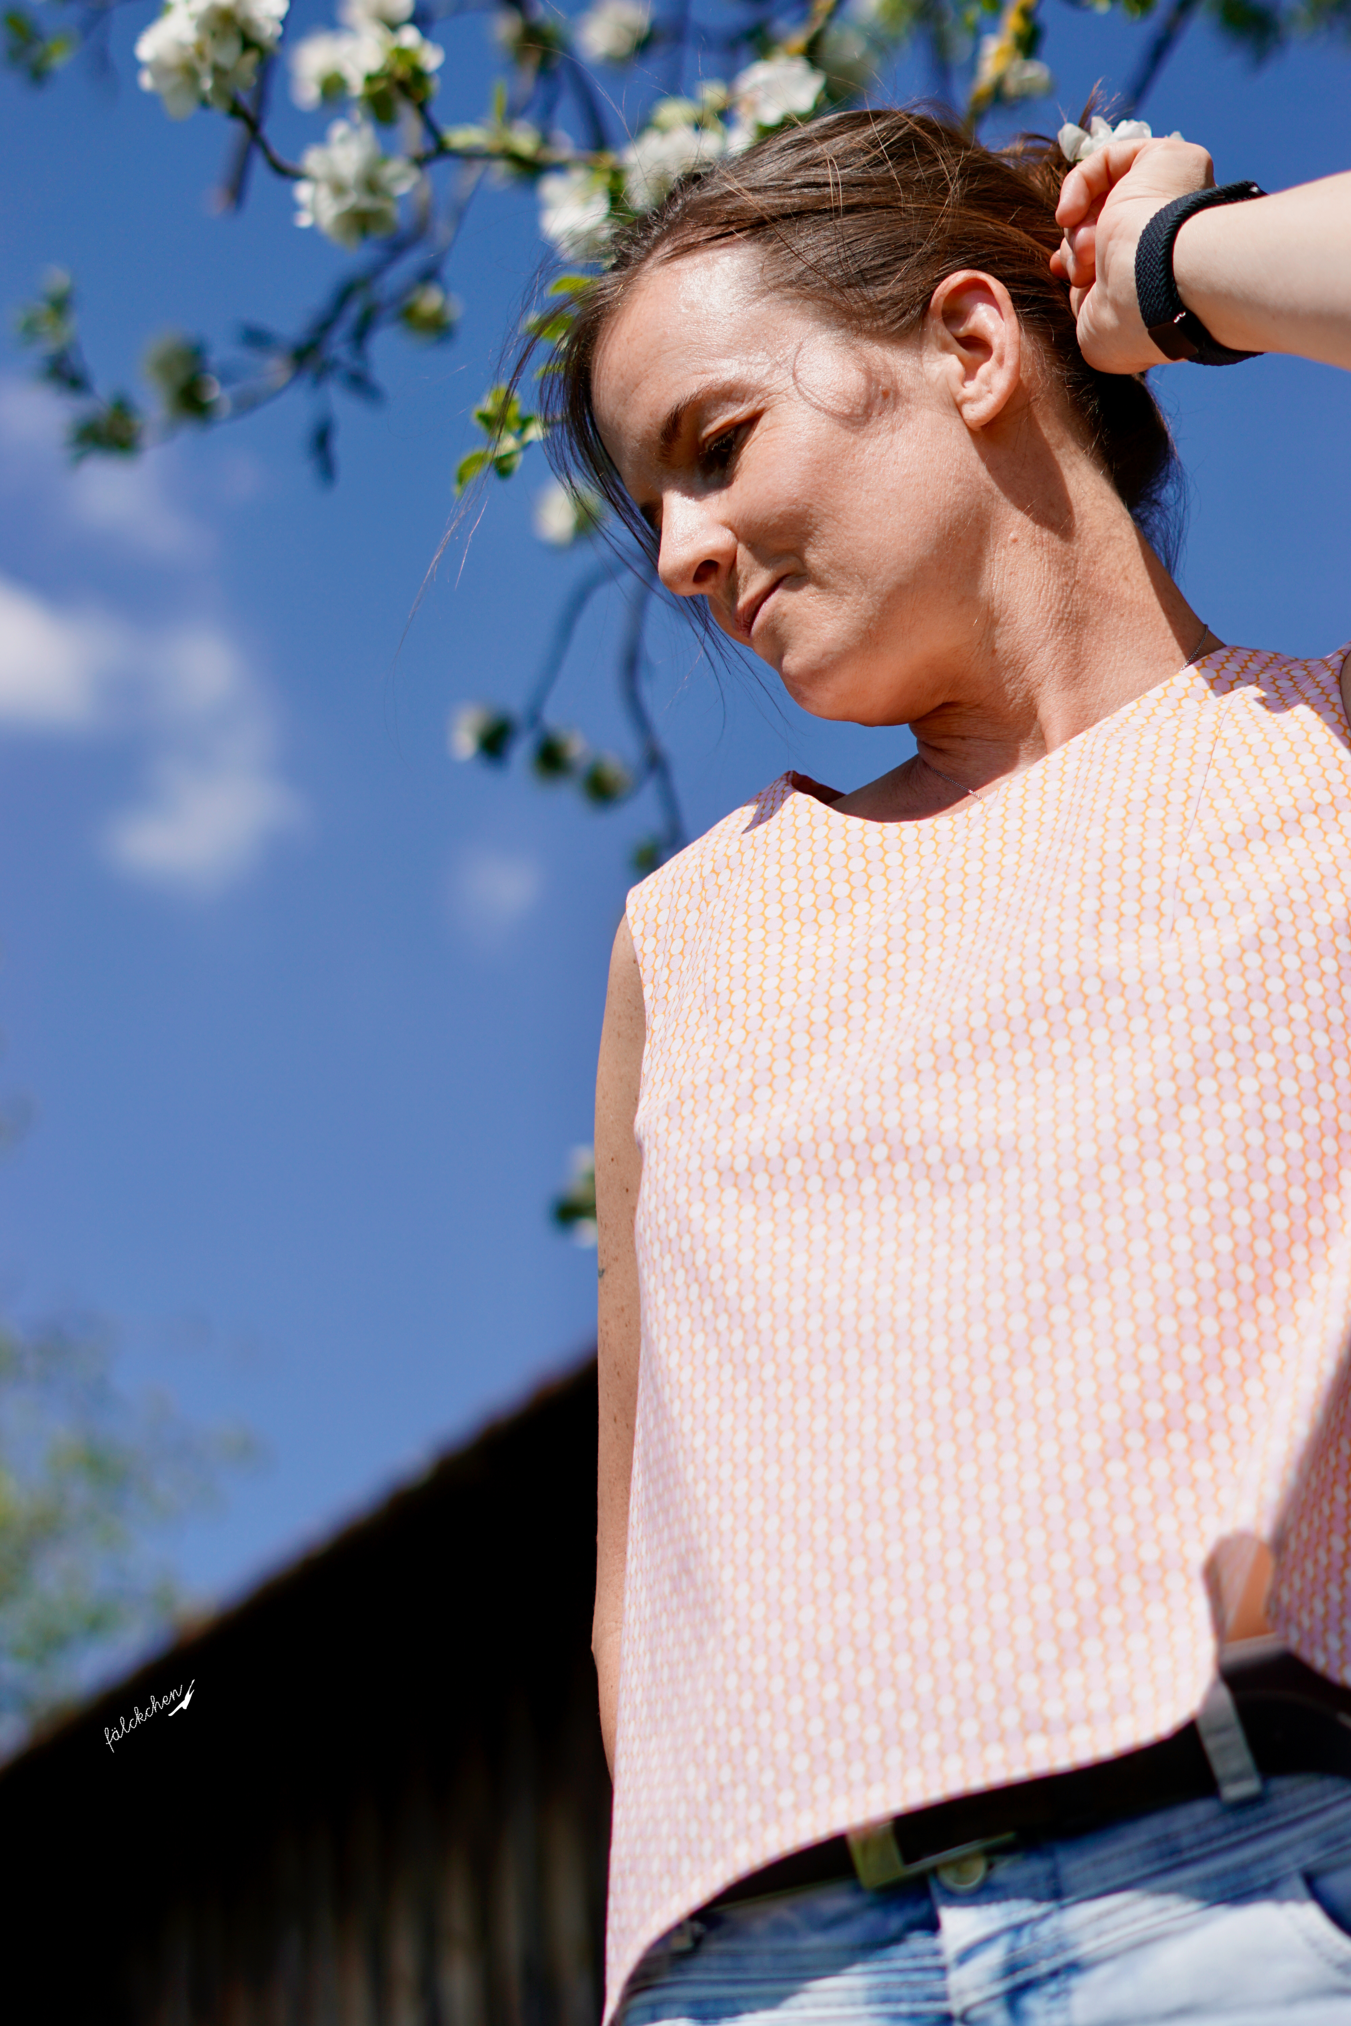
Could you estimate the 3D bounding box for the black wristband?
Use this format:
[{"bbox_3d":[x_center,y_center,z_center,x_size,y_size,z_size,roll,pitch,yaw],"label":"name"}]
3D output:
[{"bbox_3d":[0.203,-0.274,1.560,0.058,0.065,0.021,12,-2,-29],"label":"black wristband"}]

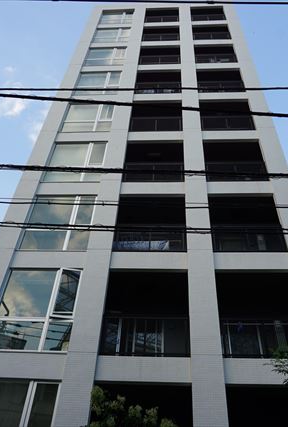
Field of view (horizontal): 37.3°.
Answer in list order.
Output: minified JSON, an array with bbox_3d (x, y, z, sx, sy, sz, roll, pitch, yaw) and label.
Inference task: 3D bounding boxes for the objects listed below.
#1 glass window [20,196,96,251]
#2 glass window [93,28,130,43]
[{"bbox_3d":[-2.564,0.303,13.333,1.981,2.448,0.120,0,-47,4],"label":"glass window"},{"bbox_3d":[-1.797,-10.222,24.701,1.981,2.448,0.120,0,-47,4],"label":"glass window"}]

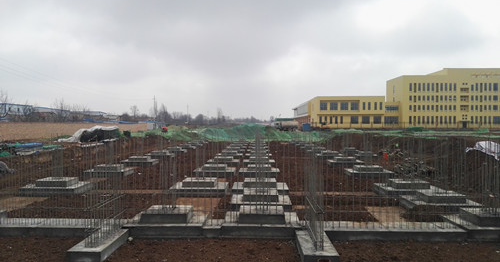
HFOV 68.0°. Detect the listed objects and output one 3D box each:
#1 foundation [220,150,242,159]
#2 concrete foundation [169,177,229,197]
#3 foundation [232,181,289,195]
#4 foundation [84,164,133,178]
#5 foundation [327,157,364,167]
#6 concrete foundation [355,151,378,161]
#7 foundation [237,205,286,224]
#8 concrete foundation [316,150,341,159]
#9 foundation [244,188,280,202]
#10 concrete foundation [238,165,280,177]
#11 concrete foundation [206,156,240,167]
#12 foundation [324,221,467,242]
[{"bbox_3d":[-1.805,2.244,34.232,2.365,0.562,1.787,0,1,1],"label":"foundation"},{"bbox_3d":[-2.189,2.499,16.569,2.365,0.562,1.787,0,1,1],"label":"concrete foundation"},{"bbox_3d":[0.473,2.739,17.603,2.555,0.312,2.090,0,1,1],"label":"foundation"},{"bbox_3d":[-9.077,2.513,23.927,2.506,0.613,2.153,0,1,1],"label":"foundation"},{"bbox_3d":[7.232,2.350,28.075,2.365,0.562,1.787,0,1,1],"label":"foundation"},{"bbox_3d":[11.205,2.358,36.074,1.903,0.593,1.810,0,1,1],"label":"concrete foundation"},{"bbox_3d":[0.334,2.413,10.708,1.286,0.265,1.039,0,1,1],"label":"foundation"},{"bbox_3d":[7.362,2.264,34.033,2.365,0.562,1.787,0,1,1],"label":"concrete foundation"},{"bbox_3d":[0.410,2.518,14.501,1.328,0.298,1.342,0,1,1],"label":"foundation"},{"bbox_3d":[0.594,2.515,23.751,2.467,0.603,2.184,0,1,1],"label":"concrete foundation"},{"bbox_3d":[-2.134,2.443,30.053,2.527,0.589,2.278,0,1,1],"label":"concrete foundation"},{"bbox_3d":[3.805,2.755,10.228,3.828,0.229,0.968,0,1,1],"label":"foundation"}]

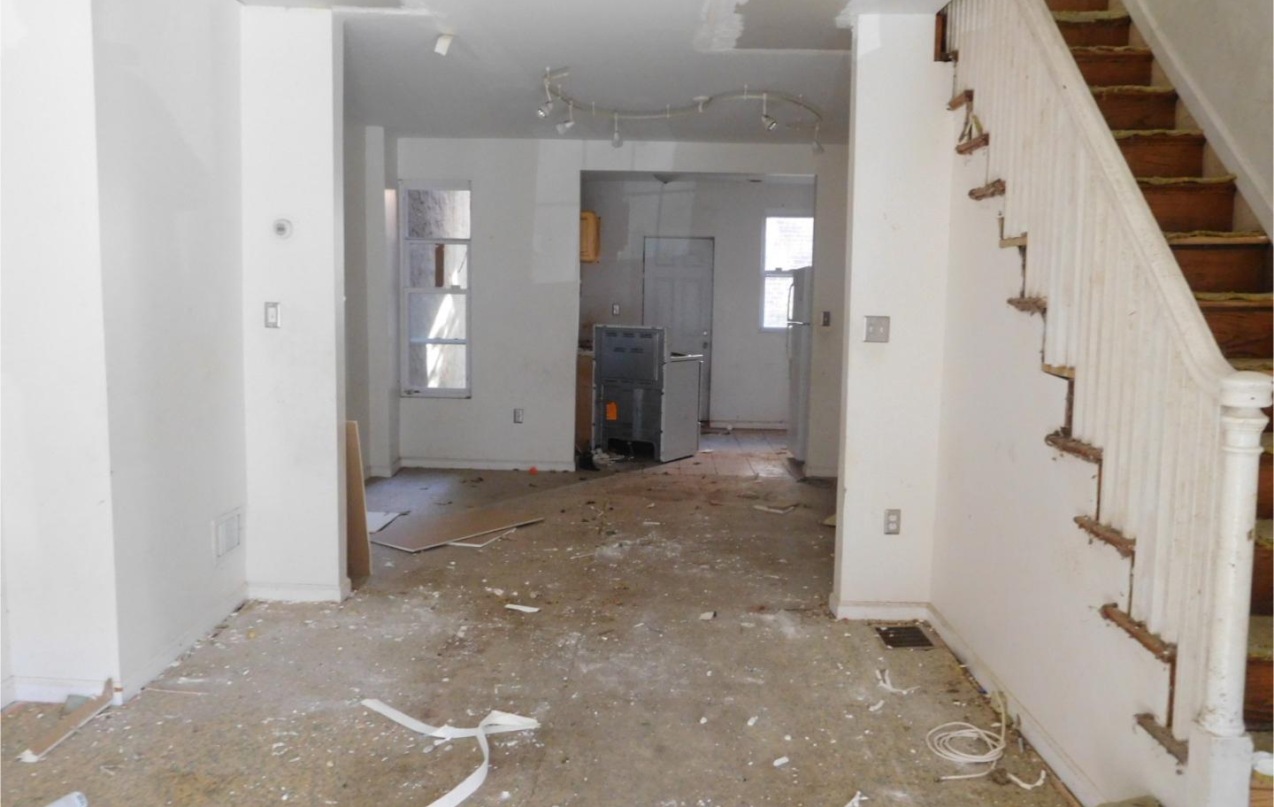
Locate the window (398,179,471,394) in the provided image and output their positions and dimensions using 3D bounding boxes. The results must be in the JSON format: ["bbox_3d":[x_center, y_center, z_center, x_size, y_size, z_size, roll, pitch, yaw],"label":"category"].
[{"bbox_3d":[-1.654,-0.931,7.602,0.589,1.764,0.100,1,6,2],"label":"window"}]

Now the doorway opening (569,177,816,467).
[{"bbox_3d":[0.474,-0.638,7.590,1.905,2.451,0.140,1,6,2],"label":"doorway opening"}]

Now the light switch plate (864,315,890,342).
[{"bbox_3d":[1.021,-0.316,3.907,0.113,0.114,0.014,1,6,2],"label":"light switch plate"}]

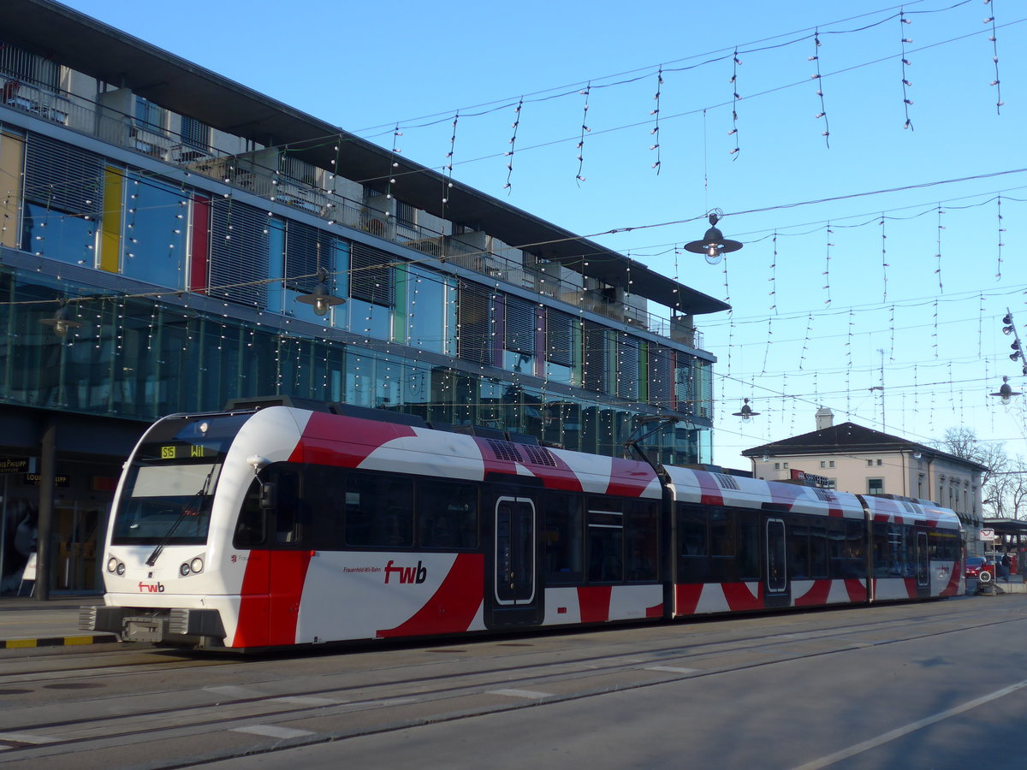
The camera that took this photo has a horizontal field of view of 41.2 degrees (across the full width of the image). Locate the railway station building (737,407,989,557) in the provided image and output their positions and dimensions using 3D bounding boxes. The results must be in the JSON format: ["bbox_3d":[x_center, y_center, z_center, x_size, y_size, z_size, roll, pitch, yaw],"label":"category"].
[{"bbox_3d":[32.631,9.839,123.860,14.500,14.900,27.920,-4,-9,30],"label":"railway station building"}]

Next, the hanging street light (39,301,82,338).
[{"bbox_3d":[-7.389,-1.084,22.295,0.705,0.634,0.705,-4,-9,30],"label":"hanging street light"}]

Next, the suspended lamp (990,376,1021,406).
[{"bbox_3d":[11.031,0.125,30.617,0.705,0.634,0.705,-4,-9,30],"label":"suspended lamp"}]

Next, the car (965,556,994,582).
[{"bbox_3d":[29.745,11.838,88.000,1.770,1.500,4.200,-4,-9,30],"label":"car"}]

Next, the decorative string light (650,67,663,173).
[{"bbox_3d":[1.838,-3.416,17.599,0.170,1.369,0.170,-4,-9,30],"label":"decorative string light"}]

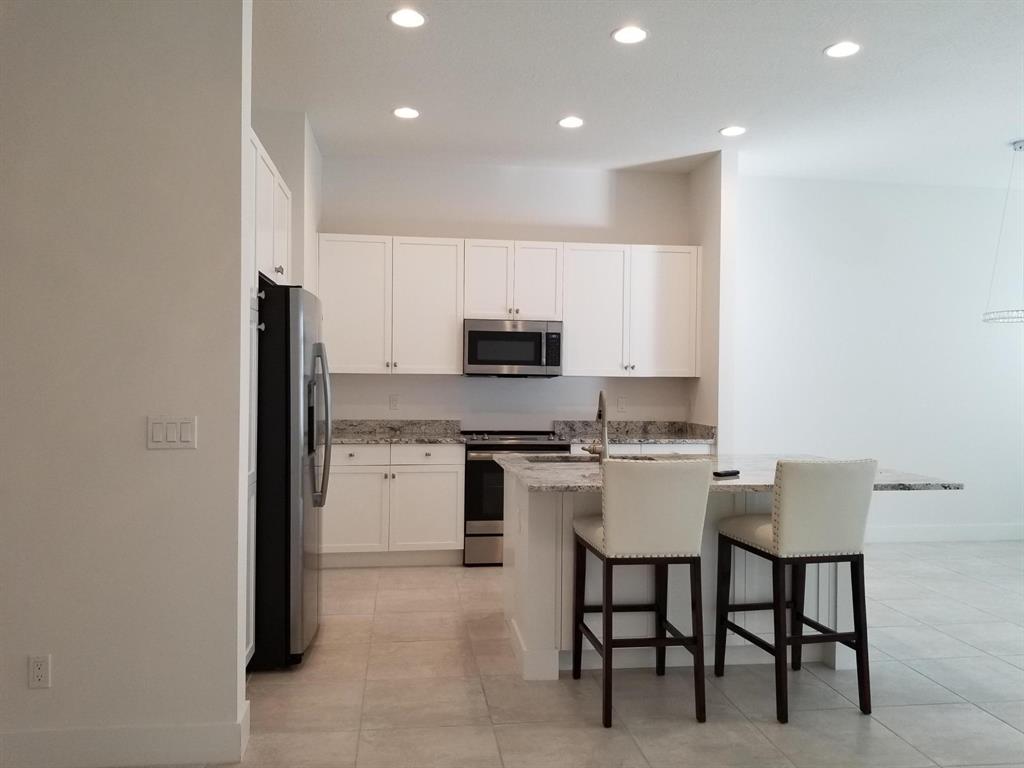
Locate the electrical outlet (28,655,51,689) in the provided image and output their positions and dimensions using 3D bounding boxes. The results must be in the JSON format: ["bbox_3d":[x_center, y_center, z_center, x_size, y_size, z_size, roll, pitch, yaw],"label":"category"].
[{"bbox_3d":[-1.590,0.970,2.585,0.070,0.114,0.008,1,0,-8],"label":"electrical outlet"}]

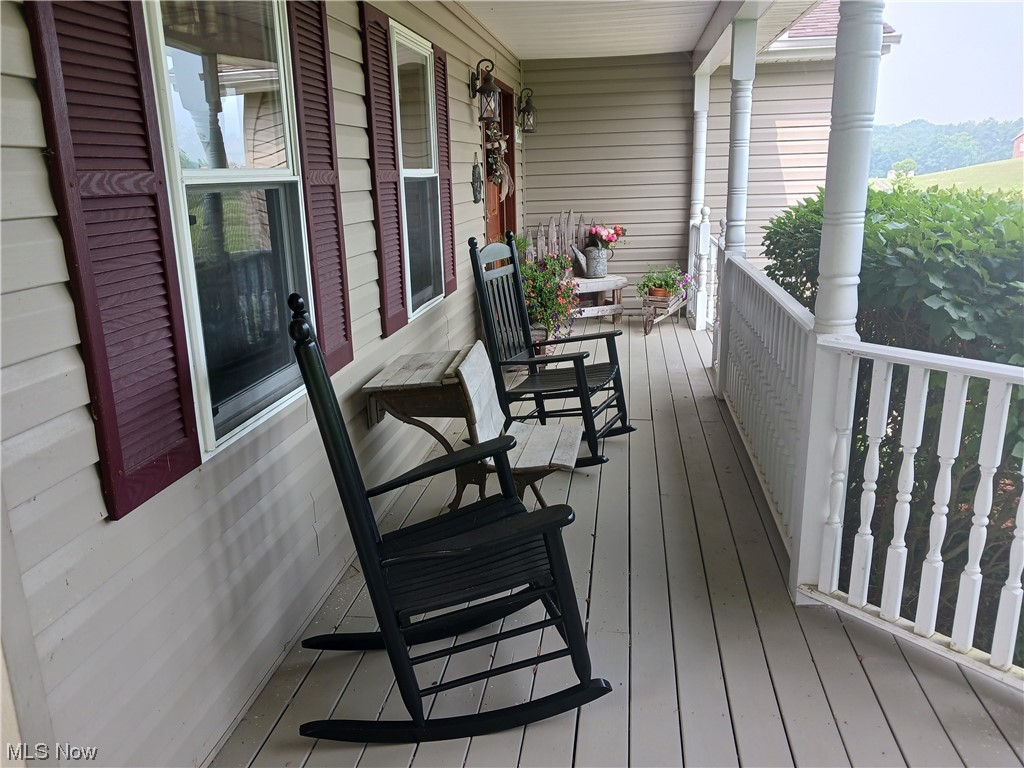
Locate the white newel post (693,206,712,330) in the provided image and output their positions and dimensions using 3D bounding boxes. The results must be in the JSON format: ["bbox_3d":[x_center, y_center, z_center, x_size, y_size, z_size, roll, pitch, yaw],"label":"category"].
[{"bbox_3d":[1.768,-1.059,7.369,0.095,1.135,0.095,1,15,8],"label":"white newel post"}]

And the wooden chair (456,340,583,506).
[{"bbox_3d":[0.050,0.235,3.487,0.498,0.751,0.518,1,15,8],"label":"wooden chair"}]

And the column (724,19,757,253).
[{"bbox_3d":[1.403,-1.502,4.920,0.126,1.364,0.126,1,15,8],"label":"column"}]

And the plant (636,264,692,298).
[{"bbox_3d":[1.429,-0.962,7.501,0.518,0.329,0.438,1,15,8],"label":"plant"}]

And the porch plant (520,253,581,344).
[{"bbox_3d":[0.293,-0.688,6.242,0.448,0.667,0.418,1,15,8],"label":"porch plant"}]

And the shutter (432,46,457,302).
[{"bbox_3d":[-0.393,-1.230,4.710,0.035,1.384,0.329,1,15,8],"label":"shutter"}]

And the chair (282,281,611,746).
[{"bbox_3d":[-0.197,0.349,2.240,0.860,1.197,0.667,-5,16,-13],"label":"chair"}]

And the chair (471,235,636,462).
[{"bbox_3d":[0.200,-0.176,4.160,0.824,1.187,0.653,5,17,24],"label":"chair"}]

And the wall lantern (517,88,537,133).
[{"bbox_3d":[0.152,-2.578,7.554,0.189,0.393,0.169,1,15,8],"label":"wall lantern"}]

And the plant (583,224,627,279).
[{"bbox_3d":[0.900,-1.292,7.796,0.423,0.523,0.348,1,15,8],"label":"plant"}]

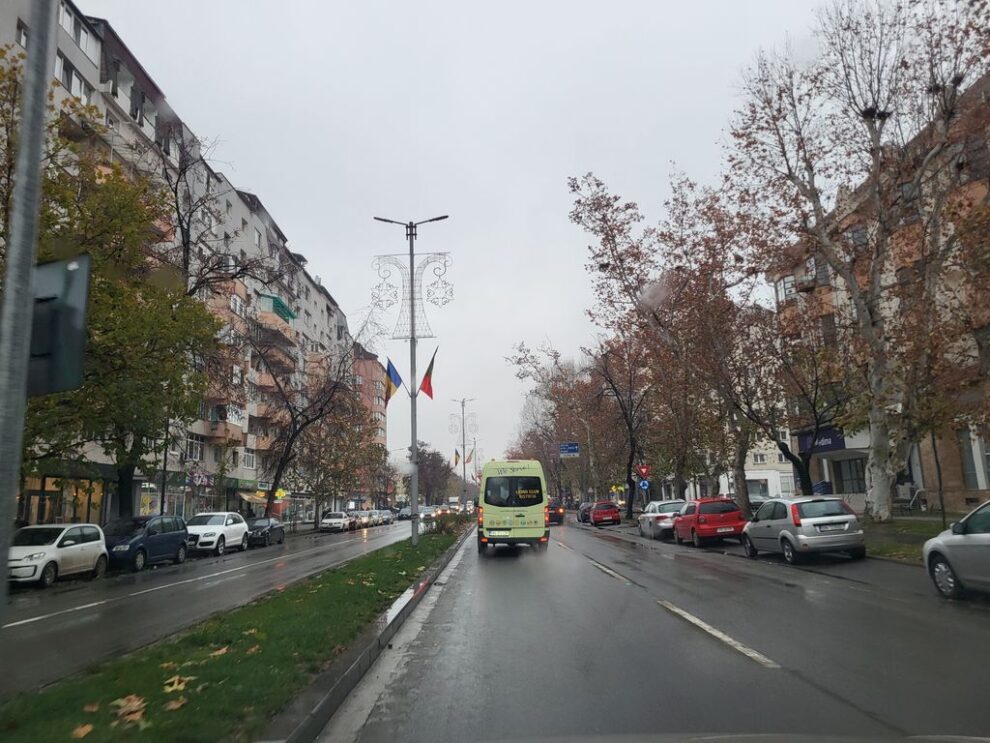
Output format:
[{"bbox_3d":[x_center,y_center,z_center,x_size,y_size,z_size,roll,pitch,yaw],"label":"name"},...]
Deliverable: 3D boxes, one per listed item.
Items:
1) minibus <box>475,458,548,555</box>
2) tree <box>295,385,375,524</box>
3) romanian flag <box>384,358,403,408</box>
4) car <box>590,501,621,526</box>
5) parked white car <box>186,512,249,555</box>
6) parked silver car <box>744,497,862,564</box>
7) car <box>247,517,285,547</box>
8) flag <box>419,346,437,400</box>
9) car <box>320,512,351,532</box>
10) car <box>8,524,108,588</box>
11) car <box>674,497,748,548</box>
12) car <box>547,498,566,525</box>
[{"bbox_3d":[0.505,4.258,23.724,2.000,2.680,6.400,-1,-10,-1],"label":"minibus"},{"bbox_3d":[-13.056,6.690,58.164,6.200,11.200,6.000,-1,-10,-1],"label":"tree"},{"bbox_3d":[-3.636,0.412,26.648,0.680,1.900,0.300,-2,-10,0],"label":"romanian flag"},{"bbox_3d":[6.732,8.744,46.222,1.700,1.460,4.100,-2,-10,3],"label":"car"},{"bbox_3d":[-11.255,6.394,29.364,1.890,1.650,4.630,-1,-10,-1],"label":"parked white car"},{"bbox_3d":[7.381,3.831,18.211,1.690,1.450,3.920,-2,-10,-2],"label":"parked silver car"},{"bbox_3d":[-11.969,8.146,37.852,1.760,1.390,4.420,-2,-10,0],"label":"car"},{"bbox_3d":[-2.388,0.072,26.710,0.680,1.950,0.300,-2,-10,0],"label":"flag"},{"bbox_3d":[-12.475,11.785,58.027,1.730,1.420,4.450,-2,-10,-2],"label":"car"},{"bbox_3d":[-11.687,4.756,19.462,1.645,1.500,3.570,-2,-10,0],"label":"car"},{"bbox_3d":[7.120,5.051,24.901,1.690,1.440,3.930,-2,-10,0],"label":"car"},{"bbox_3d":[3.703,9.695,51.113,1.800,1.600,4.300,-1,-10,-1],"label":"car"}]

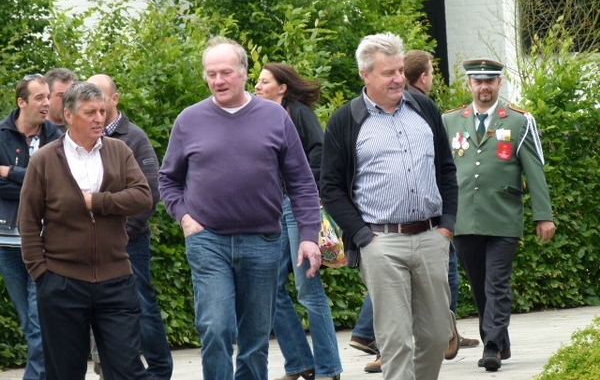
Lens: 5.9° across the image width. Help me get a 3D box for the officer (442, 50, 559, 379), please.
[{"bbox_3d":[1.153,0.149,34.200,0.680,1.820,0.520,0,1,12],"label":"officer"}]

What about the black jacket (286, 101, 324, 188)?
[{"bbox_3d":[0.003,-0.209,31.800,0.330,0.580,0.460,0,1,-16],"label":"black jacket"}]

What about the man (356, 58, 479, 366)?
[{"bbox_3d":[0.684,0.081,35.000,0.800,1.840,0.560,0,1,-32],"label":"man"}]

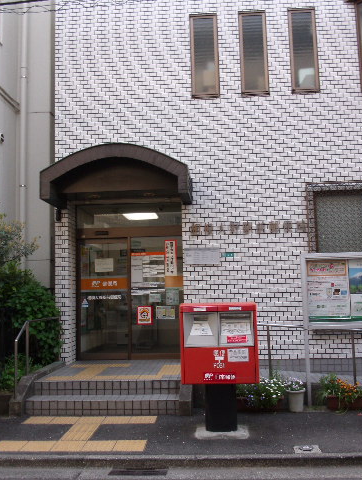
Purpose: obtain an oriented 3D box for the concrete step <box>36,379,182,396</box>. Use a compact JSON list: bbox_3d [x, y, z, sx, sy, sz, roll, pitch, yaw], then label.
[{"bbox_3d":[-0.923,1.856,6.567,1.853,0.168,0.310,-2,-5,4],"label":"concrete step"}]

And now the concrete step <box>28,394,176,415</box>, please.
[{"bbox_3d":[-0.925,1.997,6.232,1.822,0.178,0.320,-2,-5,4],"label":"concrete step"}]

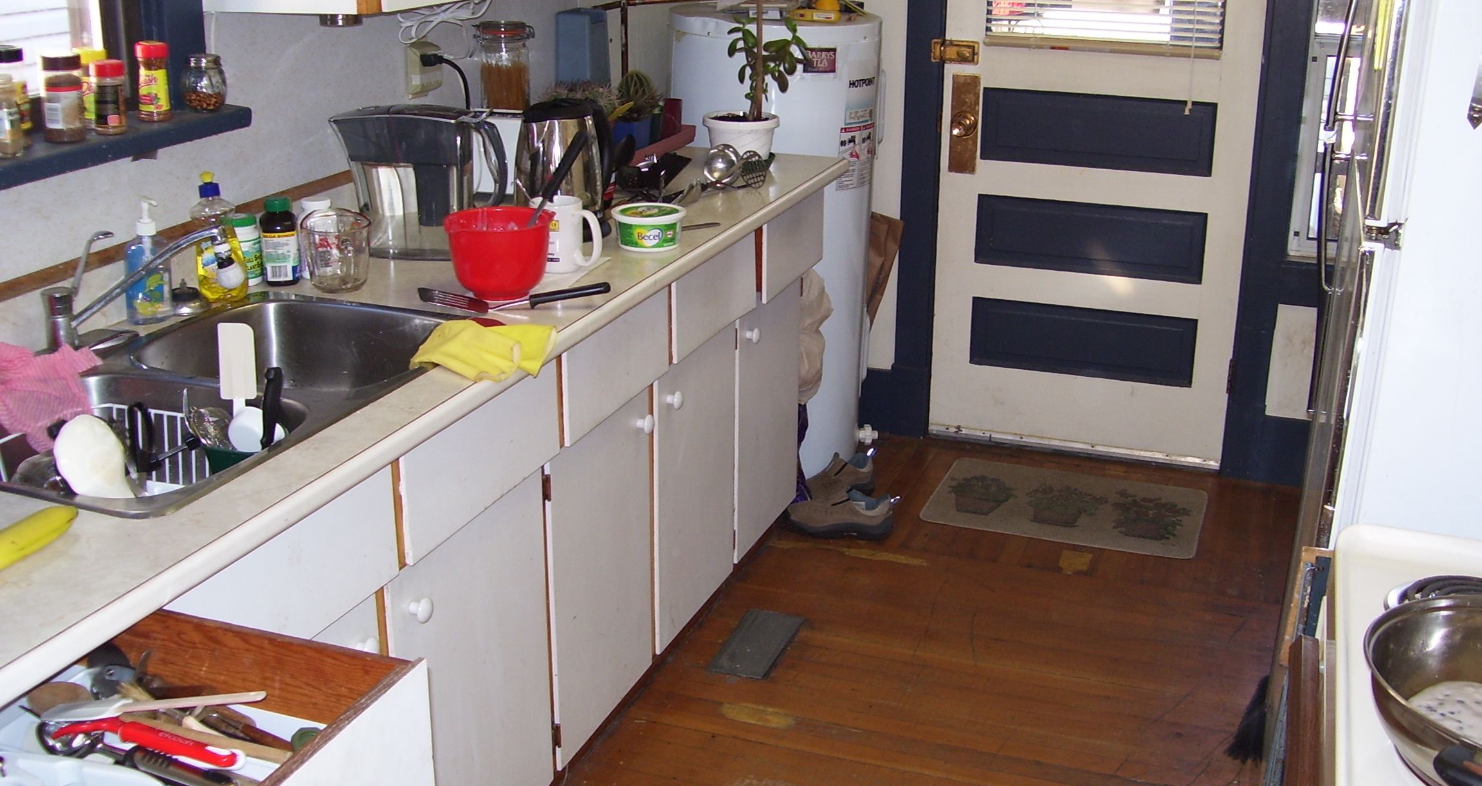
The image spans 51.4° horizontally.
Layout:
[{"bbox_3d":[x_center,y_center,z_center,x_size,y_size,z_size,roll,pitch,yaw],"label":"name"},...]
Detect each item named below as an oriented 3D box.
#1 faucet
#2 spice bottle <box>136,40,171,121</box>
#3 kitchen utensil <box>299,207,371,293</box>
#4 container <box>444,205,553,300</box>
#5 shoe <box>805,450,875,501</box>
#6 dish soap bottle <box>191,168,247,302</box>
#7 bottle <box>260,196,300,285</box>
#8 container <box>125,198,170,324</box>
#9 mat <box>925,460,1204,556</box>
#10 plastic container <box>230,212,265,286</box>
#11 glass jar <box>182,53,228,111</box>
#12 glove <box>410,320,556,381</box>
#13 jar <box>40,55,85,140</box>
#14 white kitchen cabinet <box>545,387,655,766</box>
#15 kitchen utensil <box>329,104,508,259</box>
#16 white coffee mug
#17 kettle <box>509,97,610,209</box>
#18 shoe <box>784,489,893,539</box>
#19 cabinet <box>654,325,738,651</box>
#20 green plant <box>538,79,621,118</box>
[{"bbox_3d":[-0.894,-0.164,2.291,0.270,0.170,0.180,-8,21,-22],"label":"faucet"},{"bbox_3d":[-0.871,-0.462,2.286,0.050,0.121,0.050,-5,20,-16],"label":"spice bottle"},{"bbox_3d":[-0.658,-0.226,2.532,0.112,0.112,0.148,-11,22,-28],"label":"kitchen utensil"},{"bbox_3d":[-0.387,-0.224,2.505,0.180,0.125,0.168,0,19,0],"label":"container"},{"bbox_3d":[0.197,0.236,3.945,0.278,0.110,0.105,-7,20,-21],"label":"shoe"},{"bbox_3d":[-0.847,-0.257,2.492,0.088,0.215,0.056,-8,21,-23],"label":"dish soap bottle"},{"bbox_3d":[-0.757,-0.251,2.526,0.064,0.141,0.064,-5,20,-16],"label":"bottle"},{"bbox_3d":[-0.893,-0.198,2.340,0.042,0.184,0.062,14,23,35],"label":"container"},{"bbox_3d":[0.845,0.283,3.972,0.685,0.010,0.475,7,20,19],"label":"mat"},{"bbox_3d":[-0.814,-0.234,2.554,0.061,0.112,0.061,-12,22,-31],"label":"plastic container"},{"bbox_3d":[-0.834,-0.483,2.399,0.069,0.086,0.069,0,19,0],"label":"glass jar"},{"bbox_3d":[-0.375,-0.057,2.224,0.165,0.065,0.230,7,20,19],"label":"glove"},{"bbox_3d":[-0.936,-0.407,2.127,0.057,0.121,0.057,-5,20,-16],"label":"jar"},{"bbox_3d":[-0.492,0.281,2.786,0.550,0.557,0.401,7,20,19],"label":"white kitchen cabinet"},{"bbox_3d":[-0.580,-0.387,2.784,0.310,0.268,0.137,3,19,10],"label":"kitchen utensil"},{"bbox_3d":[-0.307,-0.279,2.702,0.122,0.117,0.088,-2,19,-6],"label":"white coffee mug"},{"bbox_3d":[-0.320,-0.417,2.859,0.160,0.243,0.215,17,25,40],"label":"kettle"},{"bbox_3d":[0.236,0.289,3.789,0.278,0.110,0.105,4,19,9],"label":"shoe"},{"bbox_3d":[-0.327,0.155,3.328,0.500,0.612,0.450,7,20,19],"label":"cabinet"},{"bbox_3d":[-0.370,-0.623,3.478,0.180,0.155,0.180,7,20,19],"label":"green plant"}]

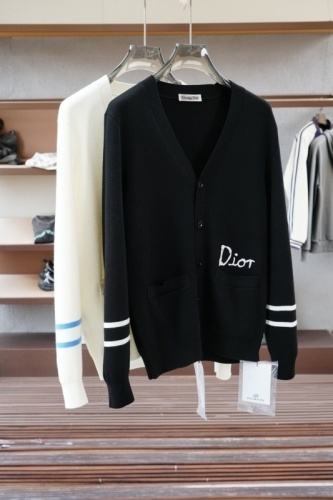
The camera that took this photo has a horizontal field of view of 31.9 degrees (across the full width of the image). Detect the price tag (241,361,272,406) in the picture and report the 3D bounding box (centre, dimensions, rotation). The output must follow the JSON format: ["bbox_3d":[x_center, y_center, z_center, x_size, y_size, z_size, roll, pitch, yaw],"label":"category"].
[{"bbox_3d":[0.228,0.336,1.466,0.071,0.112,0.004,3,17,10],"label":"price tag"}]

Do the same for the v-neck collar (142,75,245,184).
[{"bbox_3d":[0.058,-0.257,1.254,0.208,0.228,0.090,-5,17,-15],"label":"v-neck collar"}]

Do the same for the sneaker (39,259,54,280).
[{"bbox_3d":[-0.540,0.100,3.178,0.295,0.120,0.110,-2,17,-7],"label":"sneaker"}]

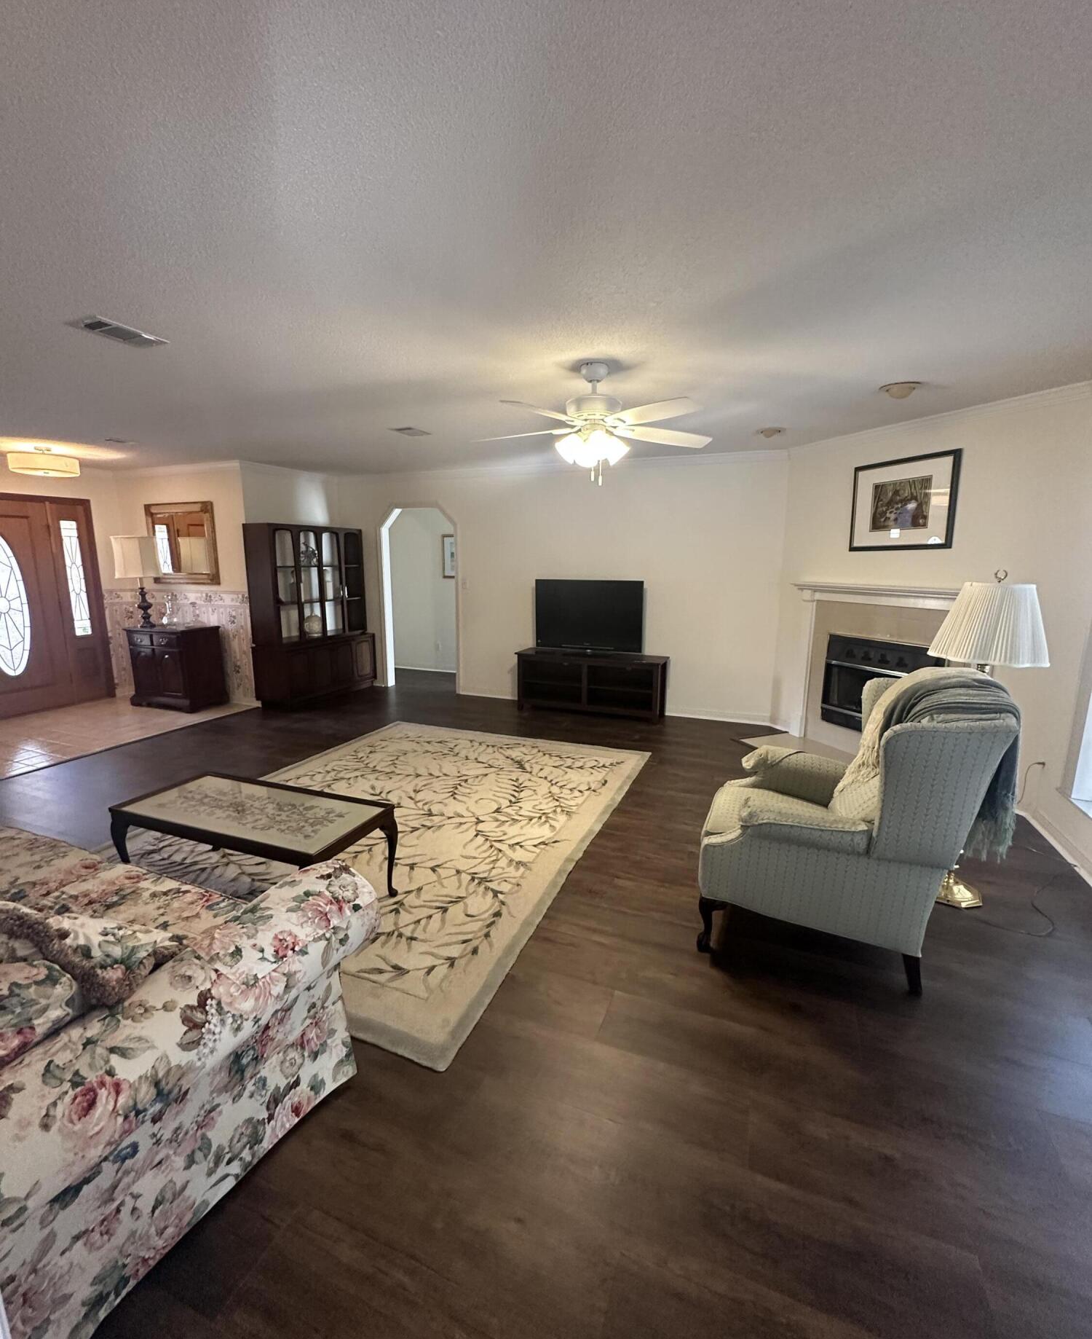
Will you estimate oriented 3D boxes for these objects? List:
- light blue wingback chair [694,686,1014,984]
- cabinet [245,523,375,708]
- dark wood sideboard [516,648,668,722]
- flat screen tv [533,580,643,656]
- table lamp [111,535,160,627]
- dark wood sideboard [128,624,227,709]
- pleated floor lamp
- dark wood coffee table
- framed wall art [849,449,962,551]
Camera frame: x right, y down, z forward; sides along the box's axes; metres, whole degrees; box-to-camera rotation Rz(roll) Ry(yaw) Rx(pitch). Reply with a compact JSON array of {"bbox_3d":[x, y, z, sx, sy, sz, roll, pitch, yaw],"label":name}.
[{"bbox_3d":[1.148,0.526,2.375,0.929,1.060,0.798,4,10,19],"label":"light blue wingback chair"},{"bbox_3d":[-2.487,-0.595,6.417,0.434,1.848,1.404,4,10,21],"label":"cabinet"},{"bbox_3d":[0.453,0.155,5.858,1.470,0.599,0.404,4,10,21],"label":"dark wood sideboard"},{"bbox_3d":[0.415,-0.510,5.806,1.098,0.722,0.242,4,10,21],"label":"flat screen tv"},{"bbox_3d":[-4.149,-0.888,6.062,0.353,0.909,0.353,4,10,21],"label":"table lamp"},{"bbox_3d":[-3.840,-0.026,6.127,0.838,0.808,0.475,4,10,21],"label":"dark wood sideboard"},{"bbox_3d":[1.845,0.308,2.536,0.424,1.444,0.424,4,10,21],"label":"pleated floor lamp"},{"bbox_3d":[-1.252,0.792,2.549,1.121,0.414,0.495,4,11,21],"label":"dark wood coffee table"},{"bbox_3d":[2.537,-1.175,4.217,0.035,0.636,0.798,-4,11,-22],"label":"framed wall art"}]

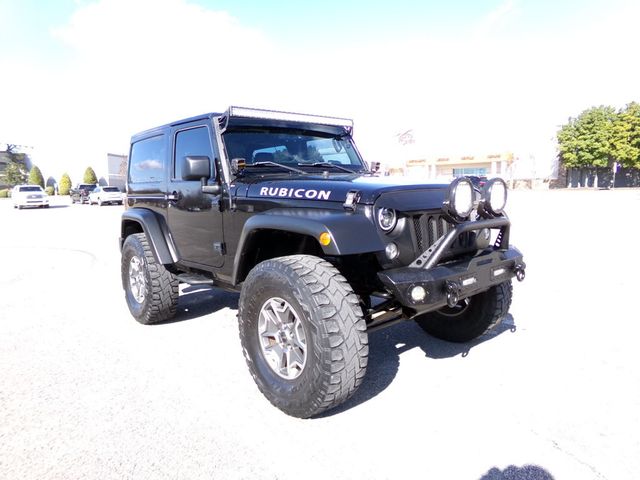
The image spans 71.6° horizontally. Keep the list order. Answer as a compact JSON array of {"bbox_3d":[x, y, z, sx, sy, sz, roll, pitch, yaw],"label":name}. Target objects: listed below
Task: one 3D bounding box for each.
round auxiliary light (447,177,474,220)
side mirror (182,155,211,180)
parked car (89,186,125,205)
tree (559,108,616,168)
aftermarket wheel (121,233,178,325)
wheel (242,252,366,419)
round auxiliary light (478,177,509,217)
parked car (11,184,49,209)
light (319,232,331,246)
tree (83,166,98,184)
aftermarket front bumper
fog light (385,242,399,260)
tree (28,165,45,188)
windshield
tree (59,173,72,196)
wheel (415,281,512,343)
[{"bbox_3d":[0.744,-0.230,2.426,0.215,0.220,0.095,-7,9,-40],"label":"round auxiliary light"},{"bbox_3d":[-0.882,-0.517,3.163,0.195,0.170,0.100,-7,9,-40],"label":"side mirror"},{"bbox_3d":[-17.572,-3.569,36.400,1.850,1.550,4.600,-6,8,-36],"label":"parked car"},{"bbox_3d":[36.173,-12.542,60.000,7.180,11.021,7.180,-1,7,0],"label":"tree"},{"bbox_3d":[-1.714,0.372,4.466,0.315,0.910,0.918,-8,9,-40],"label":"aftermarket wheel"},{"bbox_3d":[-0.131,0.552,2.639,0.315,0.910,0.918,-8,9,-41],"label":"wheel"},{"bbox_3d":[1.026,-0.267,2.663,0.215,0.220,0.095,-7,9,-40],"label":"round auxiliary light"},{"bbox_3d":[-23.000,-3.420,35.200,1.920,1.820,4.850,-8,9,-41],"label":"parked car"},{"bbox_3d":[0.030,-0.004,2.180,0.066,0.068,0.030,3,8,36],"label":"light"},{"bbox_3d":[-41.379,-10.638,80.000,2.600,5.200,2.600,-7,9,-37],"label":"tree"},{"bbox_3d":[0.859,0.104,2.663,1.420,0.470,0.410,-8,9,-40],"label":"aftermarket front bumper"},{"bbox_3d":[0.383,0.062,2.436,0.100,0.100,0.055,-8,9,-40],"label":"fog light"},{"bbox_3d":[-34.503,-7.241,54.000,1.590,3.773,1.590,-1,7,0],"label":"tree"},{"bbox_3d":[-0.170,-0.729,3.733,1.420,0.410,0.080,-8,-18,-40],"label":"windshield"},{"bbox_3d":[-31.547,-6.880,55.000,1.484,2.851,1.484,-1,7,0],"label":"tree"},{"bbox_3d":[1.113,0.376,3.659,0.318,0.894,0.899,-7,9,-40],"label":"wheel"}]

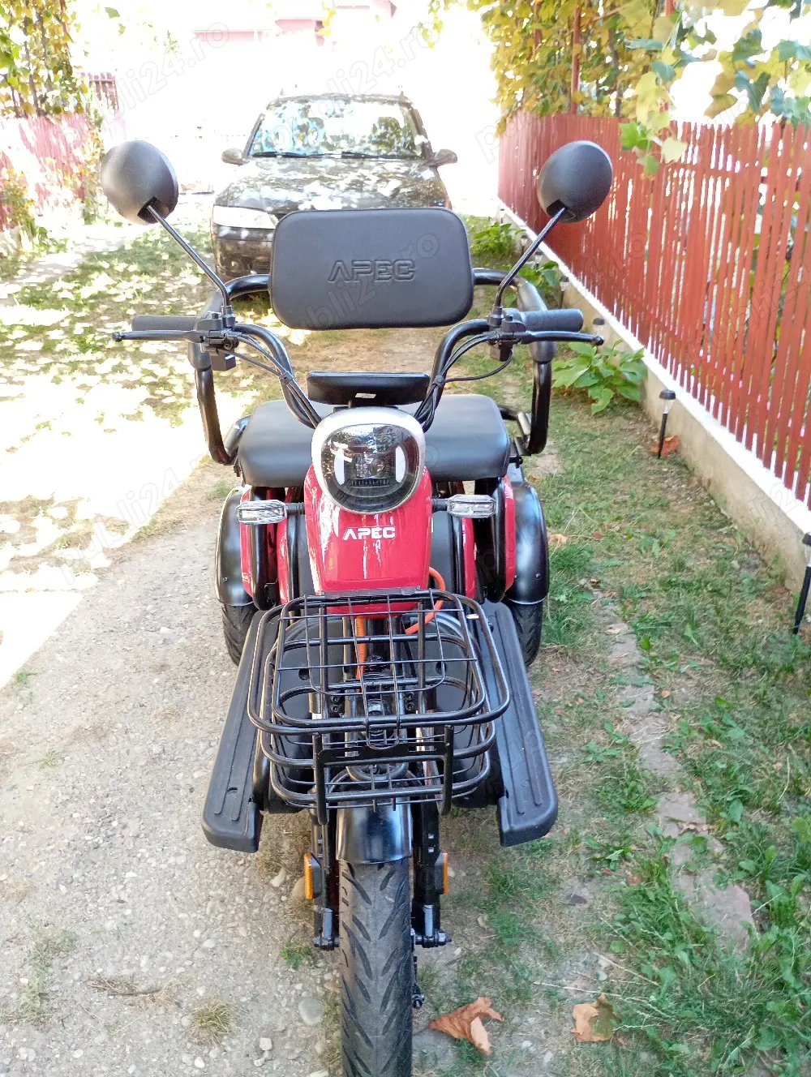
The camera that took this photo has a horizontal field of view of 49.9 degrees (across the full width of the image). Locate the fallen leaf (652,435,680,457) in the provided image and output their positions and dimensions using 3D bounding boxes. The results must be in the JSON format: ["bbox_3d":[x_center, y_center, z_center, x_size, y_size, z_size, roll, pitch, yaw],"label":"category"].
[{"bbox_3d":[1.116,-0.391,3.732,0.110,0.070,0.075,-1,26,0],"label":"fallen leaf"}]

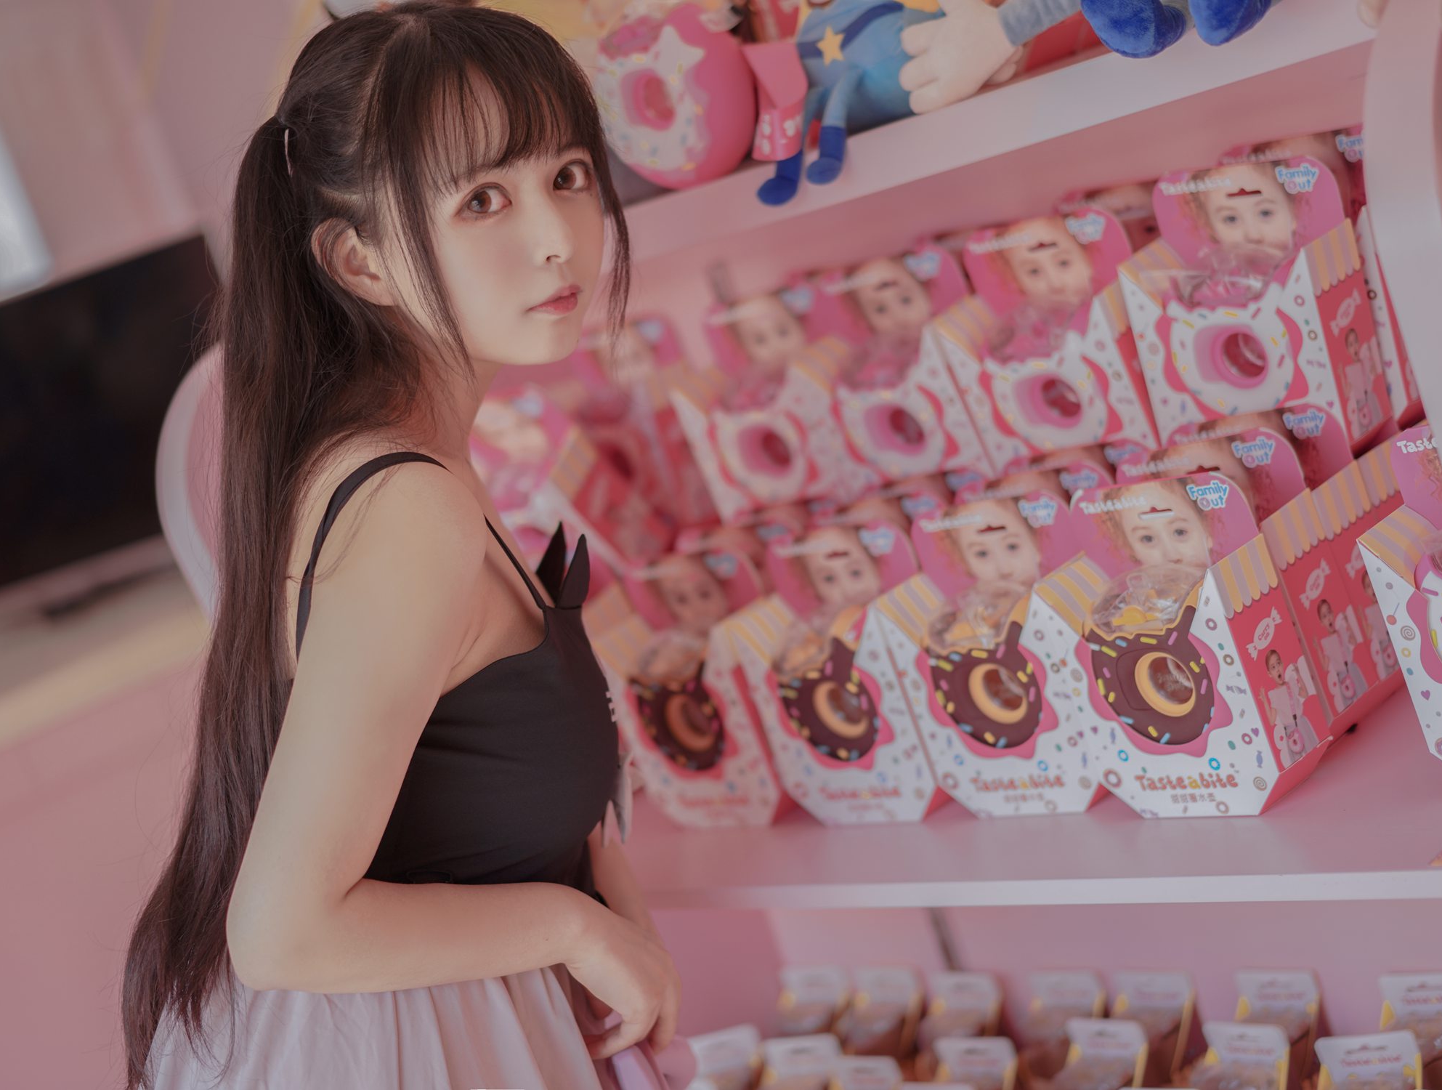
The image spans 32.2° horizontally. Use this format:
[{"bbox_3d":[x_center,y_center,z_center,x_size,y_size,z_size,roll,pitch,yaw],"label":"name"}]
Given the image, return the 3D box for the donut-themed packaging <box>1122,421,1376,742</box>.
[{"bbox_3d":[0.360,0.042,1.794,0.164,0.229,0.064,-10,15,48],"label":"donut-themed packaging"}]

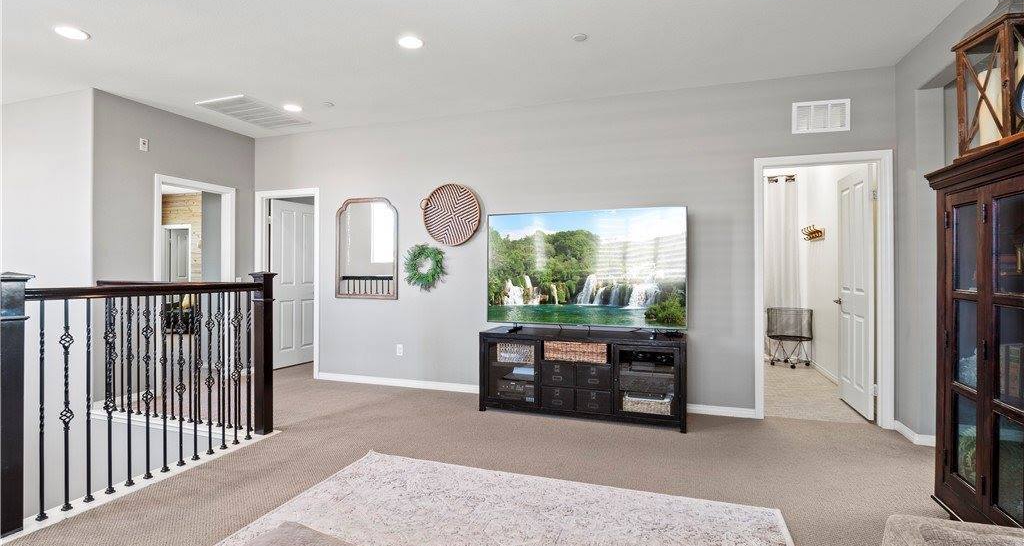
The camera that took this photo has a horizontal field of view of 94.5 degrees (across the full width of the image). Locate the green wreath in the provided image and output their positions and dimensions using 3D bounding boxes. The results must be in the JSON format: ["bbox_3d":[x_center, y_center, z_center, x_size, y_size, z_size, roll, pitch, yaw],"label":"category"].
[{"bbox_3d":[-0.876,-0.058,4.748,0.465,0.465,0.090,0,0,18],"label":"green wreath"}]

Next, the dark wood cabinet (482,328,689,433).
[{"bbox_3d":[0.590,0.848,4.017,1.655,0.672,0.500,0,0,18],"label":"dark wood cabinet"}]

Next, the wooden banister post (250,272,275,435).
[{"bbox_3d":[-1.823,0.586,3.478,0.130,1.180,0.130,0,0,18],"label":"wooden banister post"}]

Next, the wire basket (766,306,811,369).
[{"bbox_3d":[3.557,0.827,6.063,0.510,0.730,0.490,0,0,18],"label":"wire basket"}]

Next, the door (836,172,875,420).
[{"bbox_3d":[2.972,0.164,4.097,0.042,2.030,0.765,0,0,20],"label":"door"}]

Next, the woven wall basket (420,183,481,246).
[{"bbox_3d":[-0.615,-0.572,4.672,0.625,0.615,0.070,0,0,18],"label":"woven wall basket"}]

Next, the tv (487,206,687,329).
[{"bbox_3d":[0.589,-0.038,3.985,1.675,0.965,0.070,0,0,18],"label":"tv"}]

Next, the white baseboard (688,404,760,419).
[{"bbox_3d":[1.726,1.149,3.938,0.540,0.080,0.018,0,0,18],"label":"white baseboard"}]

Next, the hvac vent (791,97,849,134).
[{"bbox_3d":[2.424,-1.225,3.702,0.390,0.245,0.025,0,0,18],"label":"hvac vent"}]

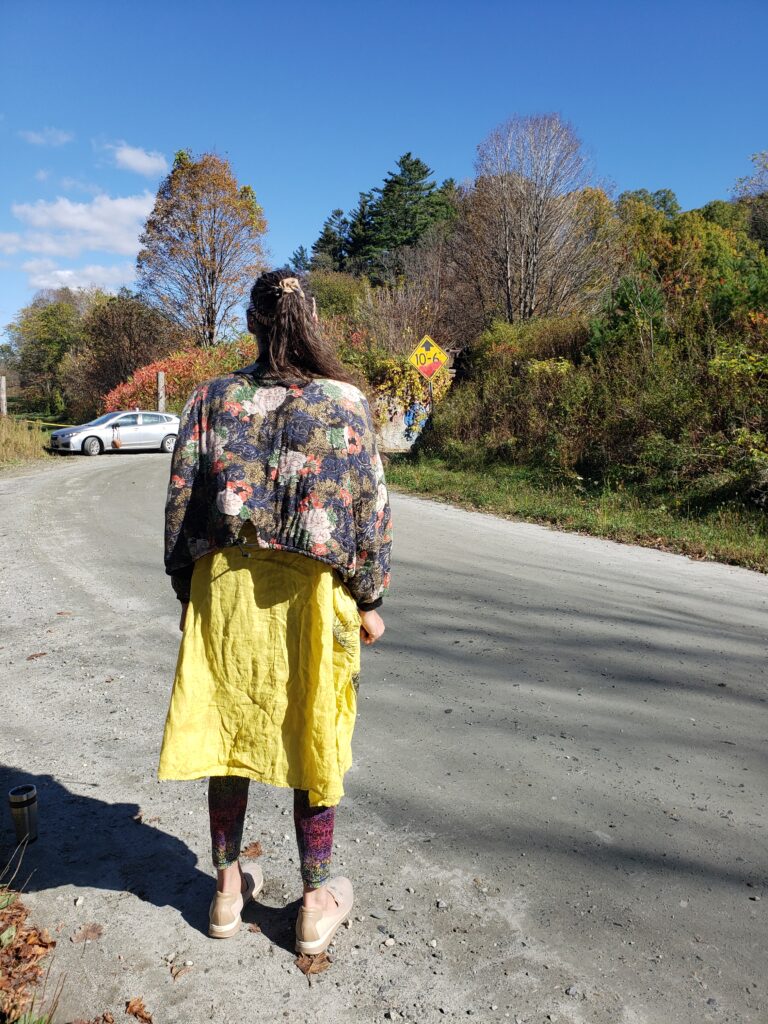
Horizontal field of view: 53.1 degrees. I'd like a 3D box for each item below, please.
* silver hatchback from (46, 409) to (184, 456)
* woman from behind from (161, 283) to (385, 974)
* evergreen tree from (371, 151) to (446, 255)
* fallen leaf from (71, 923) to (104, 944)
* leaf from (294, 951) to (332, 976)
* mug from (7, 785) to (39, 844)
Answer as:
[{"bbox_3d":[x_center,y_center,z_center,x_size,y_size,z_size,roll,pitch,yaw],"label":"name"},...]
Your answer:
[{"bbox_3d":[-8.900,-2.710,26.200,4.450,1.480,1.775,-6,10,-40],"label":"silver hatchback"},{"bbox_3d":[-0.274,0.254,1.952,0.540,1.670,0.380,0,7,2],"label":"woman from behind"},{"bbox_3d":[1.599,-16.519,53.333,7.000,16.000,7.000,0,7,0],"label":"evergreen tree"},{"bbox_3d":[-0.769,1.085,1.994,0.085,0.012,0.075,0,7,0],"label":"fallen leaf"},{"bbox_3d":[-0.174,1.095,1.879,0.092,0.022,0.075,0,7,0],"label":"leaf"},{"bbox_3d":[-1.130,0.952,2.428,0.084,0.165,0.084,0,7,0],"label":"mug"}]

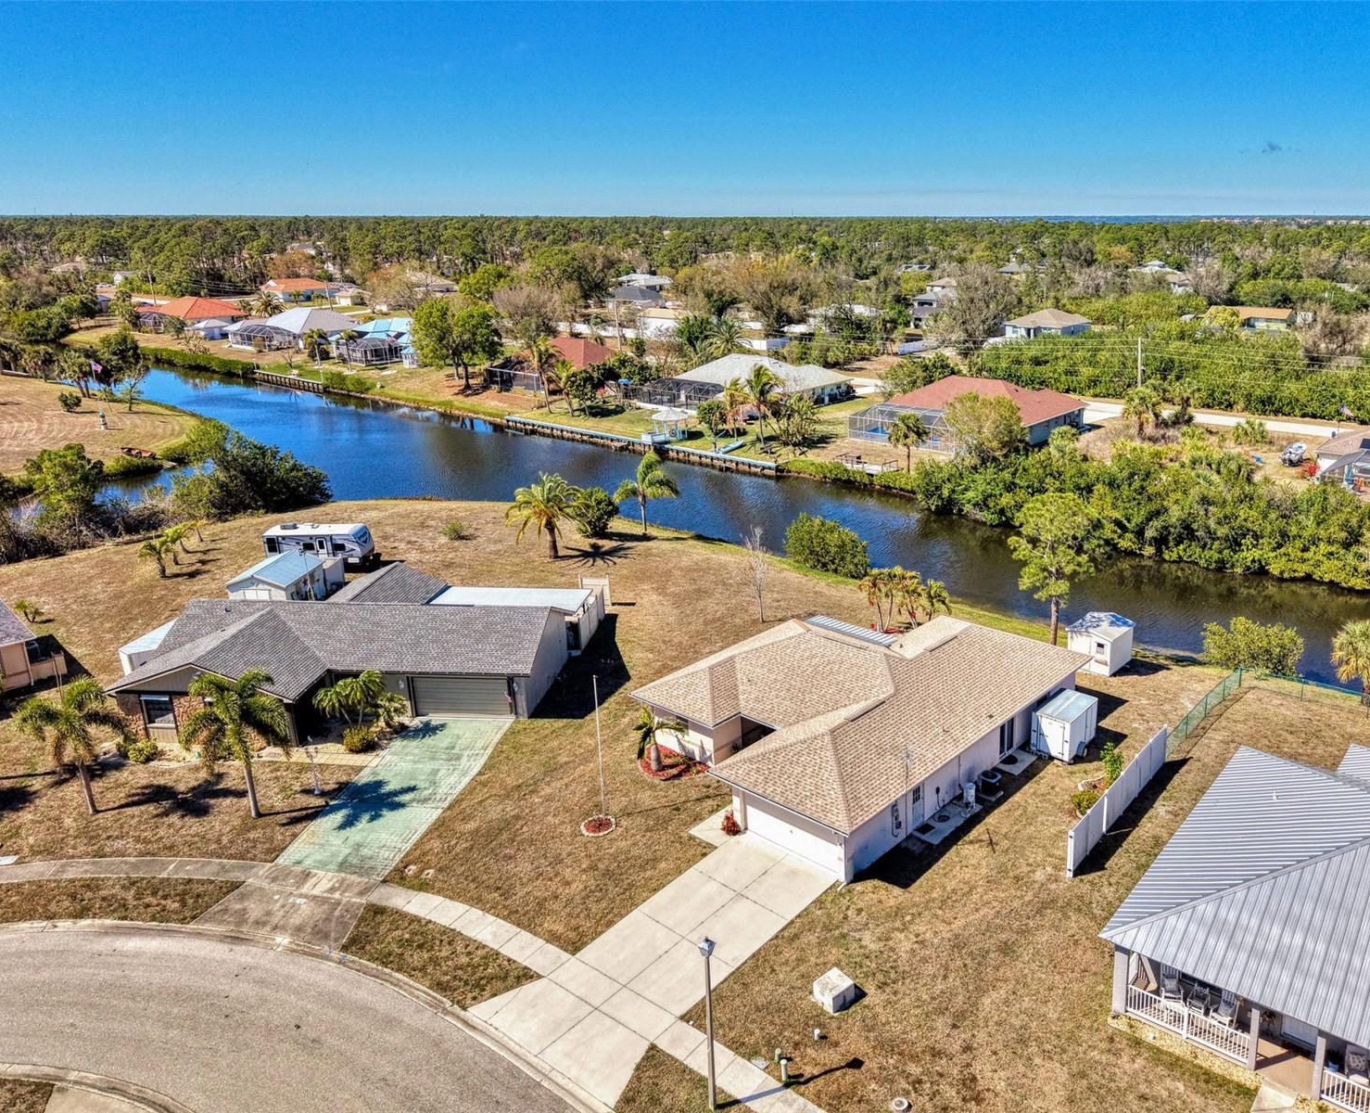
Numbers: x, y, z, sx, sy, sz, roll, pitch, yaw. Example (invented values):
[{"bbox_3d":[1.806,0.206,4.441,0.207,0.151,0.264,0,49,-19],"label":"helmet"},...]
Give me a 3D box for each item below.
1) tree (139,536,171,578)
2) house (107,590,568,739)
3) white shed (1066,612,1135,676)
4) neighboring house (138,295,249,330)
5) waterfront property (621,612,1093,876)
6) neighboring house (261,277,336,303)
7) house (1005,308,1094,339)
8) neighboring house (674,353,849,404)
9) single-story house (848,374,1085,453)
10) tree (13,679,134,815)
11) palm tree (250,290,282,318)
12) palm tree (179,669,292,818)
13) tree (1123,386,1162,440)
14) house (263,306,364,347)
[{"bbox_3d":[-37.497,0.030,72.933,2.295,3.073,2.295,-1,18,0],"label":"tree"},{"bbox_3d":[-17.331,5.224,54.826,20.688,4.600,12.261,1,18,5],"label":"house"},{"bbox_3d":[24.265,4.941,60.229,2.800,2.650,3.500,16,24,40],"label":"white shed"},{"bbox_3d":[-119.299,-58.565,246.736,25.000,5.600,20.500,13,22,34],"label":"neighboring house"},{"bbox_3d":[8.595,6.564,52.251,15.300,4.600,23.050,16,24,40],"label":"waterfront property"},{"bbox_3d":[-122.564,-84.165,325.715,14.500,5.600,18.500,16,24,40],"label":"neighboring house"},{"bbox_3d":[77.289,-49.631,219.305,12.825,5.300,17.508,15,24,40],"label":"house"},{"bbox_3d":[10.325,-25.389,147.176,21.300,5.400,20.000,14,23,36],"label":"neighboring house"},{"bbox_3d":[34.934,-18.039,125.047,19.600,5.400,25.500,15,24,38],"label":"single-story house"},{"bbox_3d":[-26.700,8.394,45.352,5.100,6.500,5.100,0,18,0],"label":"tree"},{"bbox_3d":[-96.811,-57.627,238.532,7.241,8.389,7.241,-1,18,0],"label":"palm tree"},{"bbox_3d":[-18.643,7.870,43.082,4.661,6.963,4.661,-1,18,0],"label":"palm tree"},{"bbox_3d":[54.500,-17.084,122.767,4.500,6.100,4.500,0,18,0],"label":"tree"},{"bbox_3d":[-78.200,-48.295,217.140,14.500,5.900,16.000,12,22,31],"label":"house"}]

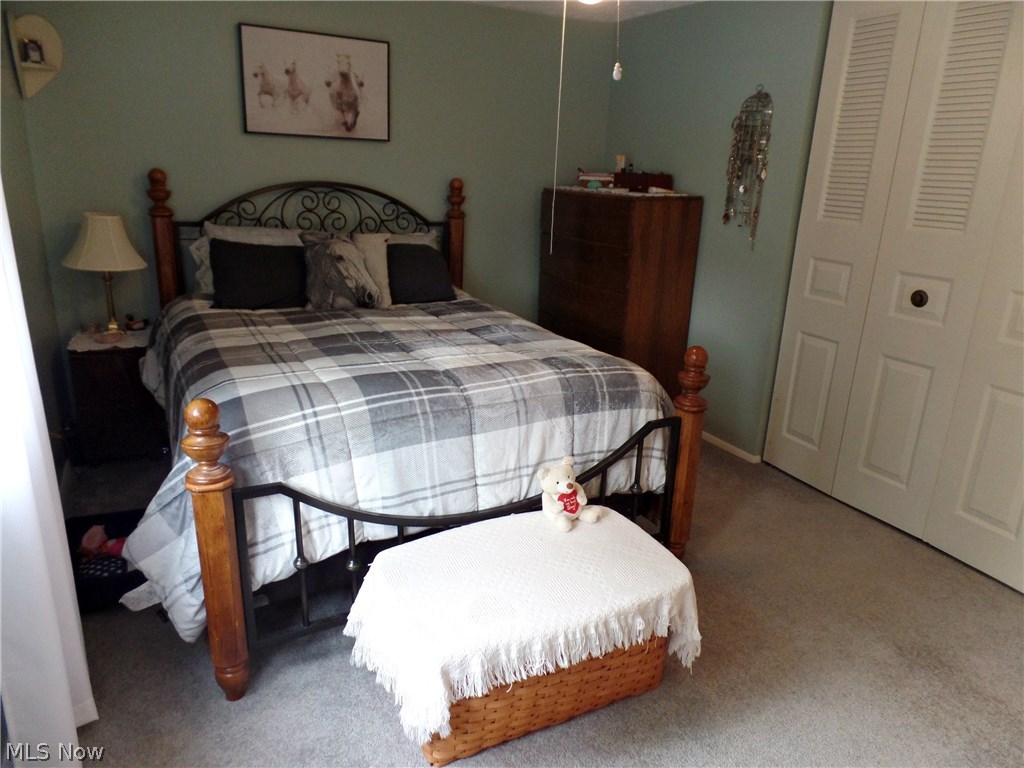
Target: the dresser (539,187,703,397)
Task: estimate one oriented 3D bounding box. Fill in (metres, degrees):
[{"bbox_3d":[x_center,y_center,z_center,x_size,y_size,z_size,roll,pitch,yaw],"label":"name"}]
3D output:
[{"bbox_3d":[0.610,-0.515,4.373,0.490,1.360,1.000,-7,19,-27],"label":"dresser"}]

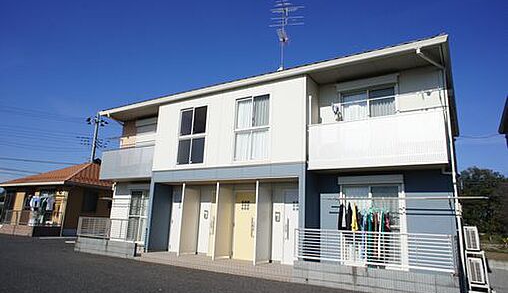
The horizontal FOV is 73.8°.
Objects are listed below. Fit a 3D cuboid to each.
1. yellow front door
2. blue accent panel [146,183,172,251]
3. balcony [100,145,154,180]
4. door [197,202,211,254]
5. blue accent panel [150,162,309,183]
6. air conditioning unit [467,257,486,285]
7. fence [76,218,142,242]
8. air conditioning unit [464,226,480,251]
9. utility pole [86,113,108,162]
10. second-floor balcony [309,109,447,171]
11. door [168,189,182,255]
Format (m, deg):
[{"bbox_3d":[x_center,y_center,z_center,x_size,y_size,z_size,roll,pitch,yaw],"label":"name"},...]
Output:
[{"bbox_3d":[-0.204,2.460,10.515,0.850,2.096,0.070,-6,-14,33],"label":"yellow front door"},{"bbox_3d":[-3.653,2.776,13.157,0.130,2.563,0.985,-6,-14,31],"label":"blue accent panel"},{"bbox_3d":[-4.619,0.735,13.264,3.120,1.160,0.980,-6,-14,33],"label":"balcony"},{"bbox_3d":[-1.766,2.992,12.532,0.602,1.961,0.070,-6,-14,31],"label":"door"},{"bbox_3d":[-1.081,0.865,10.389,5.856,0.400,0.150,-6,-14,33],"label":"blue accent panel"},{"bbox_3d":[5.459,3.001,8.273,0.280,0.570,0.770,-6,-14,33],"label":"air conditioning unit"},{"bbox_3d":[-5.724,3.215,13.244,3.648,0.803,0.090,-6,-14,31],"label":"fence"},{"bbox_3d":[5.708,2.390,8.865,0.290,0.560,0.780,-6,-14,31],"label":"air conditioning unit"},{"bbox_3d":[-14.452,2.048,29.948,1.800,10.369,0.700,8,-13,-25],"label":"utility pole"},{"bbox_3d":[3.461,-0.015,9.691,3.621,1.368,1.021,-6,-14,31],"label":"second-floor balcony"},{"bbox_3d":[-2.890,2.933,13.247,0.885,2.344,0.070,-6,-14,31],"label":"door"}]

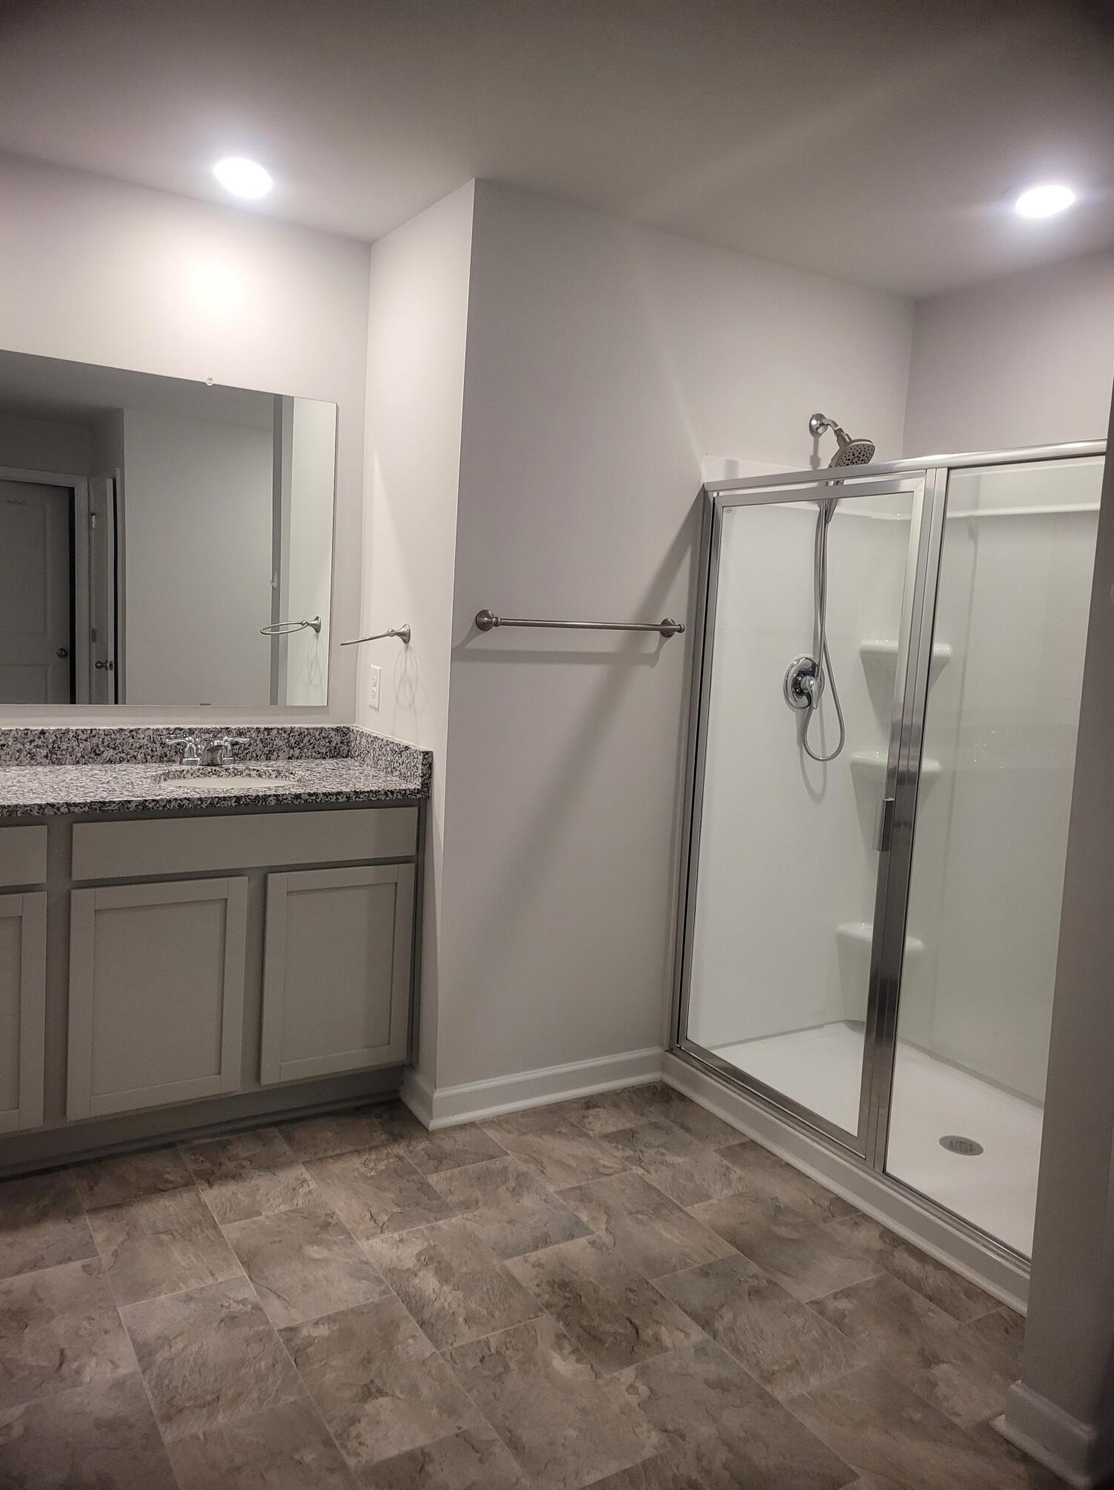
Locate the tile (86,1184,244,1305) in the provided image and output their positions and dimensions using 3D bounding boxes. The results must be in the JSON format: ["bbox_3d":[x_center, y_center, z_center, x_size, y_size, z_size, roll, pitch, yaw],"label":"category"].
[{"bbox_3d":[-0.854,1.081,2.424,0.247,0.010,0.400,-1,8,-31],"label":"tile"}]

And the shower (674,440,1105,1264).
[{"bbox_3d":[1.108,0.184,2.892,0.799,1.800,1.518,-1,8,-31],"label":"shower"}]

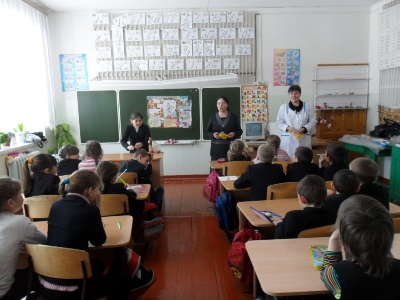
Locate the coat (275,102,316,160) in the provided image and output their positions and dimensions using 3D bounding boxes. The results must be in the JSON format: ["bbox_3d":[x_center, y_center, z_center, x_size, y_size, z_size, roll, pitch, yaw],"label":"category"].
[{"bbox_3d":[1.488,-0.268,4.963,0.640,1.000,0.360,0,8,8],"label":"coat"}]

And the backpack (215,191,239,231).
[{"bbox_3d":[0.269,0.606,3.140,0.180,0.370,0.270,-7,10,-31],"label":"backpack"}]

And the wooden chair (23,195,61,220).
[{"bbox_3d":[-1.254,0.744,2.819,0.390,0.770,0.440,-1,9,1],"label":"wooden chair"}]

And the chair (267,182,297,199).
[{"bbox_3d":[0.781,0.633,2.949,0.380,0.710,0.420,-2,8,-2],"label":"chair"}]

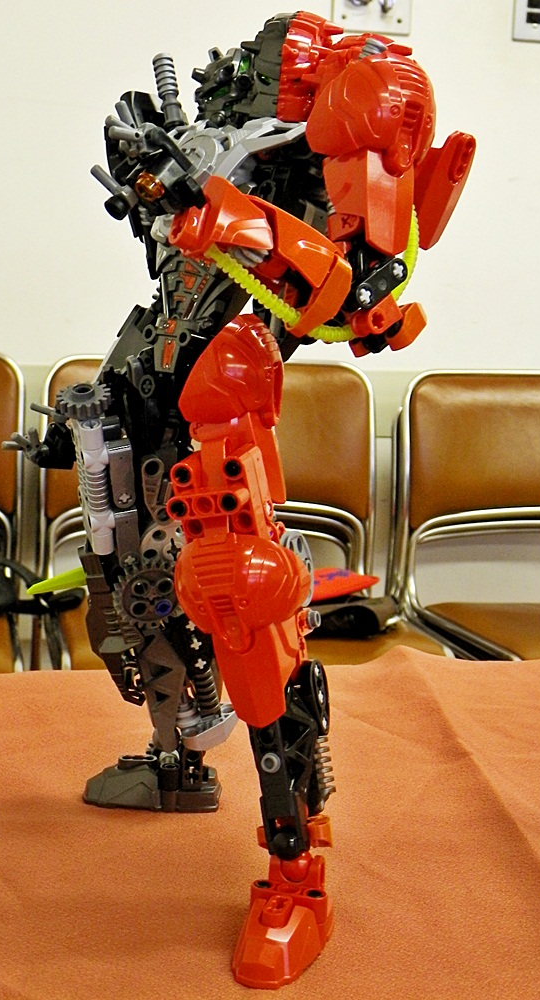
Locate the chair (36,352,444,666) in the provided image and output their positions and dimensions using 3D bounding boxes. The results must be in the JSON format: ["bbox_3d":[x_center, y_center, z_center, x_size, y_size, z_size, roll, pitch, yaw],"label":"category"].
[{"bbox_3d":[-0.050,0.230,1.545,0.460,0.800,0.500,0,9,-10],"label":"chair"}]

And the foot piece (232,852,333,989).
[{"bbox_3d":[0.005,0.119,0.355,0.026,0.024,0.048,4,9,17],"label":"foot piece"}]

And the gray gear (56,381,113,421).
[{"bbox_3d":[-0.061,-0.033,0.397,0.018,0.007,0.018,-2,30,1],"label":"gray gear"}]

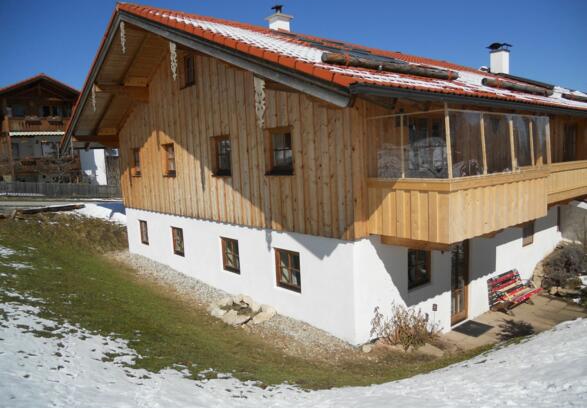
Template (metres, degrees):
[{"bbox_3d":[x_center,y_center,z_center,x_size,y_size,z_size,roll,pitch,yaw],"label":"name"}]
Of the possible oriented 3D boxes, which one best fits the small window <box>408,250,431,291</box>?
[{"bbox_3d":[2.636,1.319,9.723,0.815,0.882,0.130,-7,7,-39],"label":"small window"}]

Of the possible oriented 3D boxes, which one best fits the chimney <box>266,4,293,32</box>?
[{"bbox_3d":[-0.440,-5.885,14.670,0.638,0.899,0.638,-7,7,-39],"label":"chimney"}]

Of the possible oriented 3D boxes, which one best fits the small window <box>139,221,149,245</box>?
[{"bbox_3d":[-5.241,1.001,16.242,0.130,0.823,0.756,-7,7,-39],"label":"small window"}]

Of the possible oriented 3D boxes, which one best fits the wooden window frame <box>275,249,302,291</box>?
[{"bbox_3d":[-0.073,1.428,9.957,0.130,0.874,0.857,-7,7,-39],"label":"wooden window frame"}]

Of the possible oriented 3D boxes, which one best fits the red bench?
[{"bbox_3d":[5.718,2.272,11.745,1.537,0.815,0.697,-7,7,-39],"label":"red bench"}]

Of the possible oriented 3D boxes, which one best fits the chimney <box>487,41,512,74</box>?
[{"bbox_3d":[8.232,-5.808,18.312,0.638,1.243,0.638,-7,7,-39],"label":"chimney"}]

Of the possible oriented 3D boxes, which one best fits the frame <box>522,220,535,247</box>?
[{"bbox_3d":[6.584,0.787,12.933,0.697,0.752,0.130,-7,7,-39],"label":"frame"}]

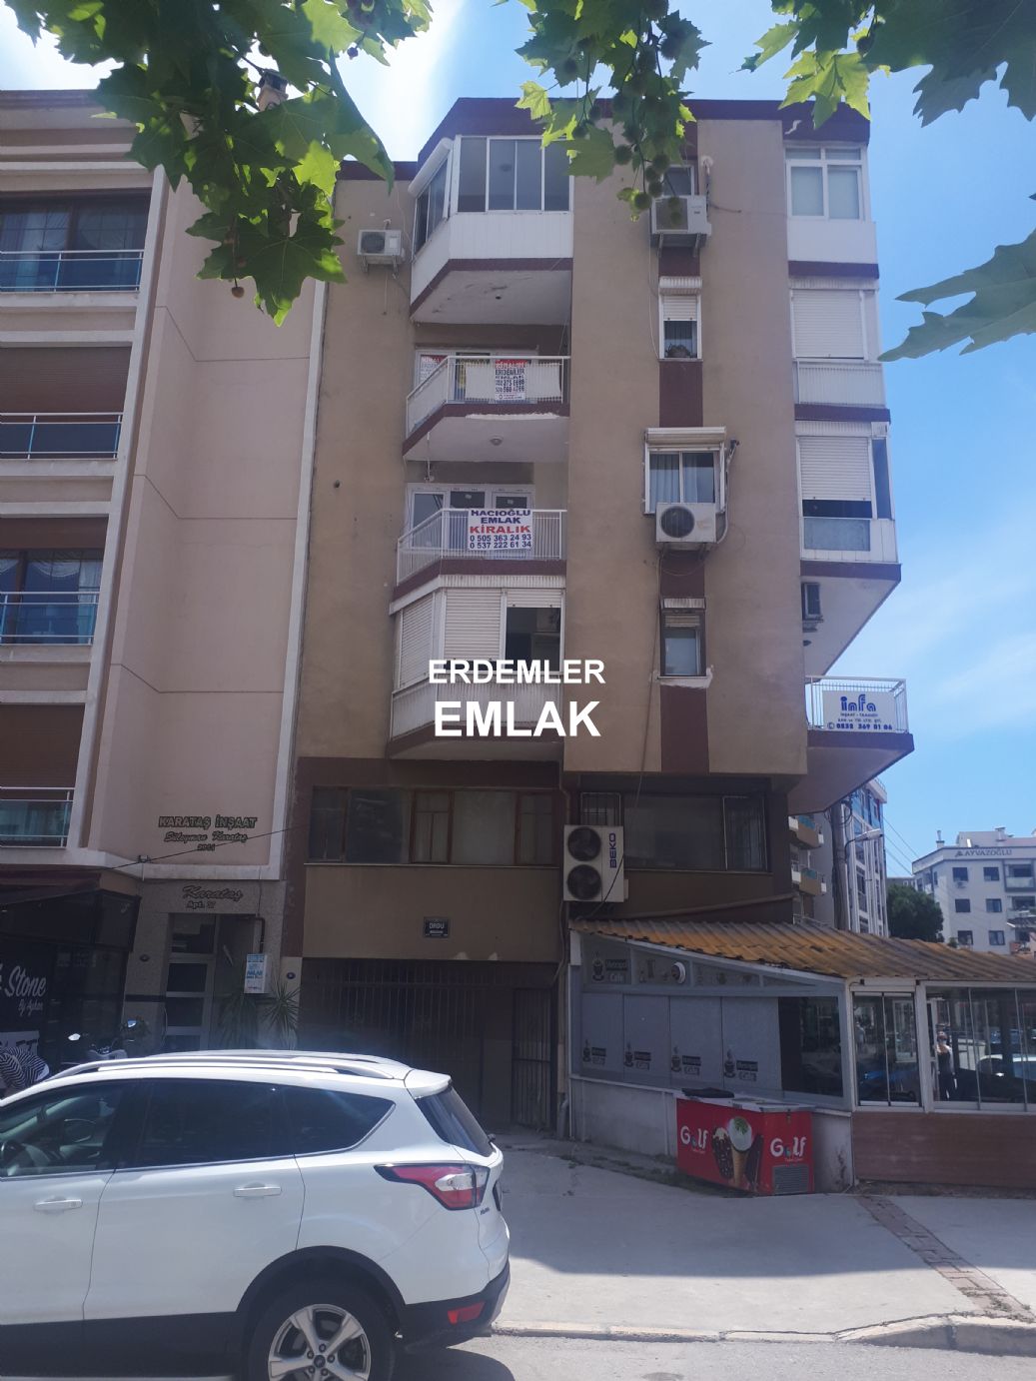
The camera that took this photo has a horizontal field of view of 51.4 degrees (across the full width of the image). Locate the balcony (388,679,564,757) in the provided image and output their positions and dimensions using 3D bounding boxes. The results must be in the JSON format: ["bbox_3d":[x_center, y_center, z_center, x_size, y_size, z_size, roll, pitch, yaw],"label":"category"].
[{"bbox_3d":[-0.734,0.440,17.213,2.918,1.080,1.588,1,-14,2],"label":"balcony"}]

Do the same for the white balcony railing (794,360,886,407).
[{"bbox_3d":[5.321,-5.085,17.795,1.489,0.827,0.100,1,-15,1],"label":"white balcony railing"}]

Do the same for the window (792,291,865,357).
[{"bbox_3d":[5.408,-6.348,18.782,1.241,1.327,0.120,1,-12,1],"label":"window"}]

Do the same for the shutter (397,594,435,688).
[{"bbox_3d":[-1.661,-0.797,17.500,0.060,1.372,1.069,10,-16,-31],"label":"shutter"}]

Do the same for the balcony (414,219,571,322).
[{"bbox_3d":[-0.516,-7.521,19.202,2.906,1.127,1.436,1,-15,1],"label":"balcony"}]

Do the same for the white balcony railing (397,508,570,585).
[{"bbox_3d":[-0.669,-2.202,17.956,2.874,1.156,1.482,1,-14,1],"label":"white balcony railing"}]

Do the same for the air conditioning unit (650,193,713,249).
[{"bbox_3d":[2.716,-7.938,18.234,0.913,0.730,0.330,1,-15,1],"label":"air conditioning unit"}]

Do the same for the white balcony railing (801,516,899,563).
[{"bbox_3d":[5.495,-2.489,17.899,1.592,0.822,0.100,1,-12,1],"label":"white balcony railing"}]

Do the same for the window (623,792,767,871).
[{"bbox_3d":[2.851,2.271,17.359,2.307,1.269,0.120,1,-15,1],"label":"window"}]

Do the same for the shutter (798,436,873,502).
[{"bbox_3d":[5.357,-3.736,18.214,1.248,1.189,0.120,1,-12,1],"label":"shutter"}]

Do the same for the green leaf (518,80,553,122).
[{"bbox_3d":[0.037,-1.272,2.324,0.073,0.078,0.045,1,-12,1],"label":"green leaf"}]

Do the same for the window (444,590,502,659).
[{"bbox_3d":[-0.704,-1.041,16.823,0.885,1.132,0.080,1,-15,1],"label":"window"}]

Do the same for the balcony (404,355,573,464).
[{"bbox_3d":[-0.606,-5.055,19.413,3.070,1.162,1.780,1,-12,1],"label":"balcony"}]

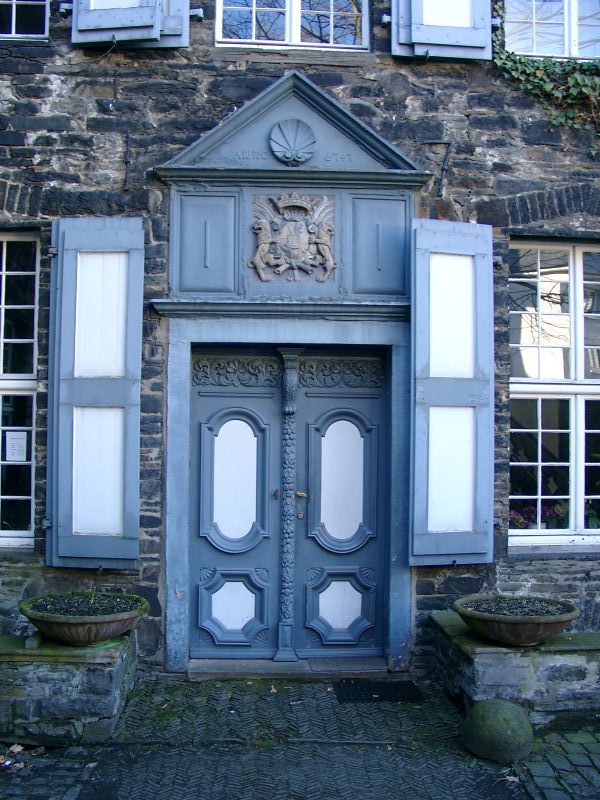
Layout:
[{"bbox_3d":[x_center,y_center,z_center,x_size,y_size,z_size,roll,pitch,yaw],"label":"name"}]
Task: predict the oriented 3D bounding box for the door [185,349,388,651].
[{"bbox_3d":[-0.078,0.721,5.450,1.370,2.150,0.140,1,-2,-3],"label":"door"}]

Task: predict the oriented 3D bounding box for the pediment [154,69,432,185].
[{"bbox_3d":[-0.041,-1.774,5.191,1.800,0.720,0.200,1,-2,-3],"label":"pediment"}]

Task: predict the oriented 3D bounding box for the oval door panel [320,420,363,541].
[{"bbox_3d":[0.289,0.561,5.472,0.292,0.835,0.040,1,-2,-3],"label":"oval door panel"}]

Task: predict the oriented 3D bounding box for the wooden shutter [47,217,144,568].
[{"bbox_3d":[-1.324,-0.052,5.088,0.600,2.270,0.070,0,-2,2],"label":"wooden shutter"}]

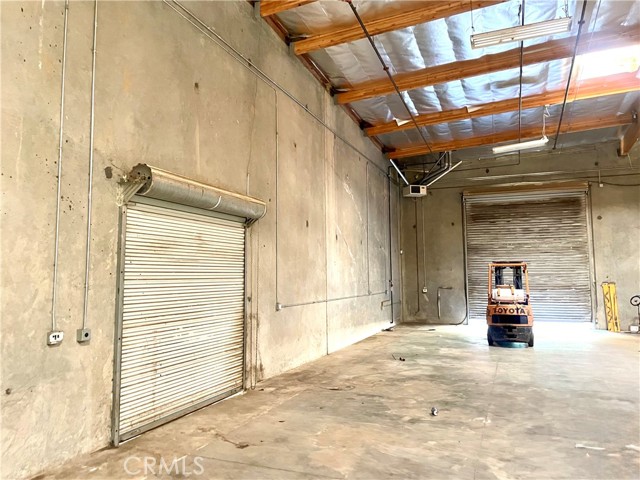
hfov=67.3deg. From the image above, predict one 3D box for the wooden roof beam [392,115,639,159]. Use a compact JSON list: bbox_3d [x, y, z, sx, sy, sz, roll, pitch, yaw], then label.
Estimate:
[{"bbox_3d":[5.868,-3.324,15.573,7.323,0.376,0.128,-5,-6,21],"label":"wooden roof beam"}]

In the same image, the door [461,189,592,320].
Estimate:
[{"bbox_3d":[7.056,0.558,16.451,3.953,4.546,0.168,-2,-5,22],"label":"door"}]

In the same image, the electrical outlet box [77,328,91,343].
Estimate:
[{"bbox_3d":[-2.234,0.909,4.556,0.059,0.112,0.094,-2,-5,22],"label":"electrical outlet box"}]

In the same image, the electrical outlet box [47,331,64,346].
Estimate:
[{"bbox_3d":[-2.345,0.879,4.278,0.049,0.109,0.124,-2,-5,22],"label":"electrical outlet box"}]

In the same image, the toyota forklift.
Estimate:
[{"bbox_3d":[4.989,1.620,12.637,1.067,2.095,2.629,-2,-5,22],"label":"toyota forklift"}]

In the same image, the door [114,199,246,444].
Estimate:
[{"bbox_3d":[-1.615,0.920,6.160,0.138,2.510,2.510,-2,-5,22],"label":"door"}]

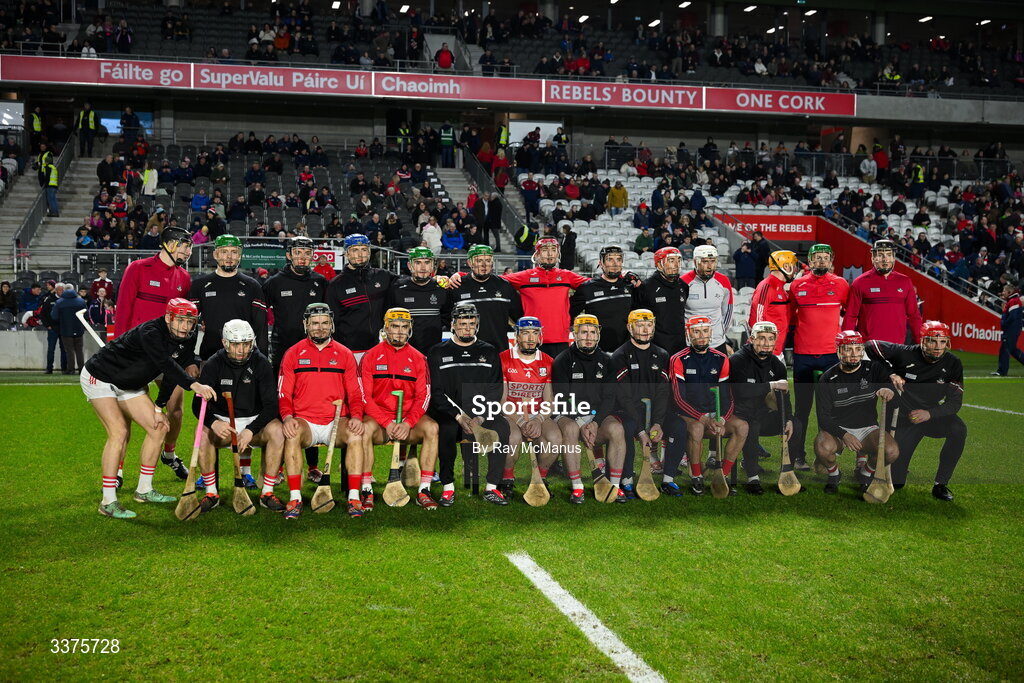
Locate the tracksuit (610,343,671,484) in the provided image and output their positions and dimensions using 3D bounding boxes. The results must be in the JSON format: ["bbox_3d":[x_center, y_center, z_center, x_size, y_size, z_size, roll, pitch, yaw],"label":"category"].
[{"bbox_3d":[1.005,0.499,9.001,0.550,1.009,0.720,0,2,-8],"label":"tracksuit"}]

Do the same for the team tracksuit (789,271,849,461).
[{"bbox_3d":[2.628,0.209,10.212,0.520,1.610,0.310,0,2,-2],"label":"team tracksuit"}]

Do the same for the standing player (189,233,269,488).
[{"bbox_3d":[-2.088,0.137,8.800,0.580,1.865,0.360,0,2,-13],"label":"standing player"}]

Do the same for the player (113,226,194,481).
[{"bbox_3d":[-2.679,0.103,8.930,0.540,1.920,0.460,-1,2,-40],"label":"player"}]

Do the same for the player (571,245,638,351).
[{"bbox_3d":[0.775,0.138,9.700,0.600,1.850,0.380,0,2,-8],"label":"player"}]

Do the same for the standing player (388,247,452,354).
[{"bbox_3d":[-0.697,0.170,9.100,0.550,1.790,0.350,0,2,-8],"label":"standing player"}]

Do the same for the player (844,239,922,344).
[{"bbox_3d":[3.100,0.109,9.970,0.640,1.900,0.380,0,2,-4],"label":"player"}]

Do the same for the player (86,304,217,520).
[{"bbox_3d":[-2.420,0.422,8.035,1.030,1.400,0.670,1,2,40],"label":"player"}]

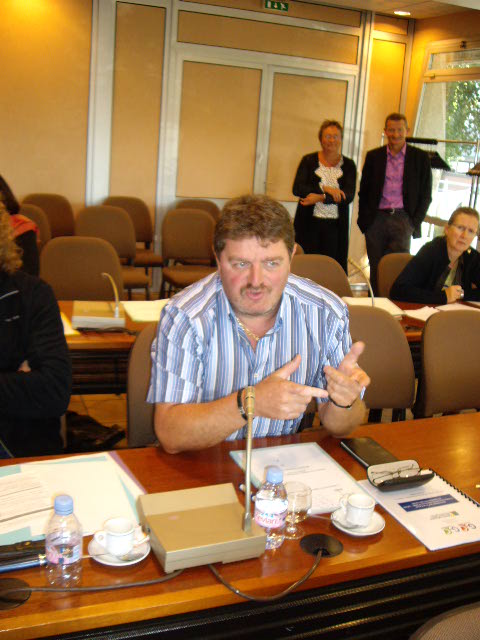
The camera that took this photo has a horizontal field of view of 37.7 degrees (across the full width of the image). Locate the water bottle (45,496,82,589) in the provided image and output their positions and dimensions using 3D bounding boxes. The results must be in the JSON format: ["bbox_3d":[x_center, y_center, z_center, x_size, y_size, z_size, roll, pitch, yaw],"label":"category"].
[{"bbox_3d":[-0.297,0.369,1.187,0.061,0.155,0.061,-1,15,-19],"label":"water bottle"}]

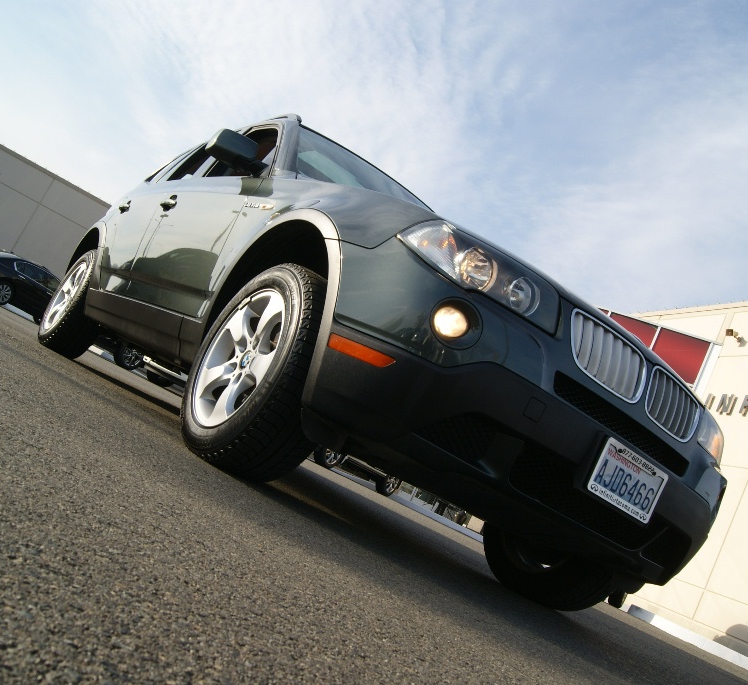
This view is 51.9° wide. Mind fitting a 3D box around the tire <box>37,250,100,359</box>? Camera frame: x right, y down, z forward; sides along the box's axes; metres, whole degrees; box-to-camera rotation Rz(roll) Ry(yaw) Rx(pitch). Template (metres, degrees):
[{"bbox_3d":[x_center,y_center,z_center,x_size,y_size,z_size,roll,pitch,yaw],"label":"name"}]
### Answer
[{"bbox_3d":[-1.812,-0.242,4.782,0.240,0.690,0.690,31,-10,-31],"label":"tire"}]

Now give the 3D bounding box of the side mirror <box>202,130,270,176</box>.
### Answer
[{"bbox_3d":[-0.515,-0.740,2.984,0.245,0.170,0.200,31,-10,-31],"label":"side mirror"}]

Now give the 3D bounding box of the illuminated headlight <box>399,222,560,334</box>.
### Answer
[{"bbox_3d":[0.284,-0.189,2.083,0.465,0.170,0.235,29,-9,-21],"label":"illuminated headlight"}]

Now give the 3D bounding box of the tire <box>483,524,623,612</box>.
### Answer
[{"bbox_3d":[0.780,0.751,3.216,0.240,0.690,0.690,31,-10,-31],"label":"tire"}]

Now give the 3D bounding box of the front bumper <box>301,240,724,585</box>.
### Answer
[{"bbox_3d":[0.597,0.354,2.337,1.840,0.570,0.500,31,-10,-31],"label":"front bumper"}]

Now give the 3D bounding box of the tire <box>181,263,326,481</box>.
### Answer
[{"bbox_3d":[-0.339,0.088,2.430,0.240,0.690,0.690,31,-10,-31],"label":"tire"}]

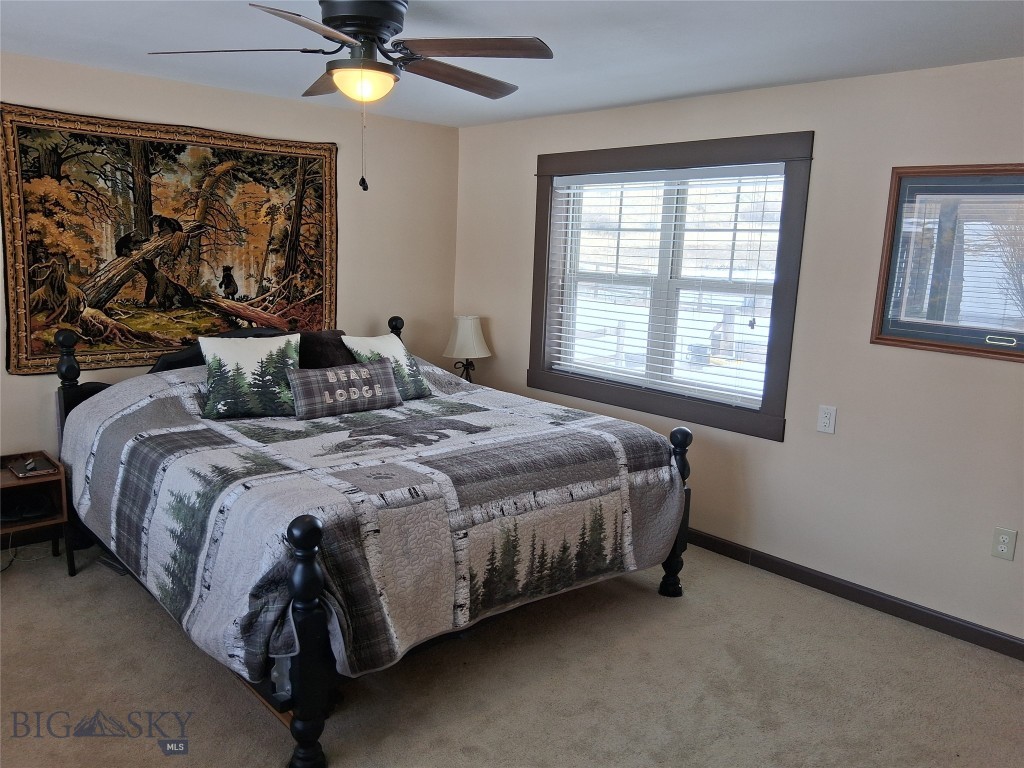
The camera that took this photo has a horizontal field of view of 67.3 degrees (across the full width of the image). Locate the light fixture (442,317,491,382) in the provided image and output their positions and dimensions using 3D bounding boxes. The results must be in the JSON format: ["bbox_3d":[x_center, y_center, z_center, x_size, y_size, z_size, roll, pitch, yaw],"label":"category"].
[{"bbox_3d":[-0.286,-0.165,4.805,0.304,0.507,0.304,2,10,0],"label":"light fixture"}]

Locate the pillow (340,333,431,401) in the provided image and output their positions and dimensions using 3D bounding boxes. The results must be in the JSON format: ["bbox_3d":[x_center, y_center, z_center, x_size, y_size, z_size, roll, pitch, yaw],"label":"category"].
[{"bbox_3d":[-0.608,-0.082,3.789,0.140,0.405,0.399,-34,-12,33],"label":"pillow"}]

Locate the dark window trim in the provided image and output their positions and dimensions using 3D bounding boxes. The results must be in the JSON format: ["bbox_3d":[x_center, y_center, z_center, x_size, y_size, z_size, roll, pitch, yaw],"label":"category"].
[{"bbox_3d":[0.714,-0.526,3.980,0.110,1.352,1.653,-8,14,-43],"label":"dark window trim"}]

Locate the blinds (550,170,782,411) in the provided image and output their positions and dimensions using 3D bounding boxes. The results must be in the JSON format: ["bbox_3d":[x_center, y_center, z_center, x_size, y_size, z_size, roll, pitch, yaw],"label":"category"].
[{"bbox_3d":[0.710,-0.535,3.991,0.055,1.114,1.396,-8,14,-43],"label":"blinds"}]

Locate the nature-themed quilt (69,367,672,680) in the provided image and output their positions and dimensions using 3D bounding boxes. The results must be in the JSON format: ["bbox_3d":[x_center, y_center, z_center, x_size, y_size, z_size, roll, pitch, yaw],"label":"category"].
[{"bbox_3d":[-0.623,0.327,3.343,1.888,0.646,2.105,-8,14,-43],"label":"nature-themed quilt"}]

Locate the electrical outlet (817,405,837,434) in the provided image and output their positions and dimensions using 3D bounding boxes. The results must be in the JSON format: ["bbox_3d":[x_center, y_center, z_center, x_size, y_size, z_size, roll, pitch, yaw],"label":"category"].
[{"bbox_3d":[1.367,0.158,3.336,0.008,0.117,0.072,-8,14,-43],"label":"electrical outlet"}]

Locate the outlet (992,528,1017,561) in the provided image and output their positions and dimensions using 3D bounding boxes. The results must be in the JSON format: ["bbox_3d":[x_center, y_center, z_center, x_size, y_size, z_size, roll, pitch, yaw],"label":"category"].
[{"bbox_3d":[1.850,0.600,2.888,0.008,0.117,0.072,-8,14,-43],"label":"outlet"}]

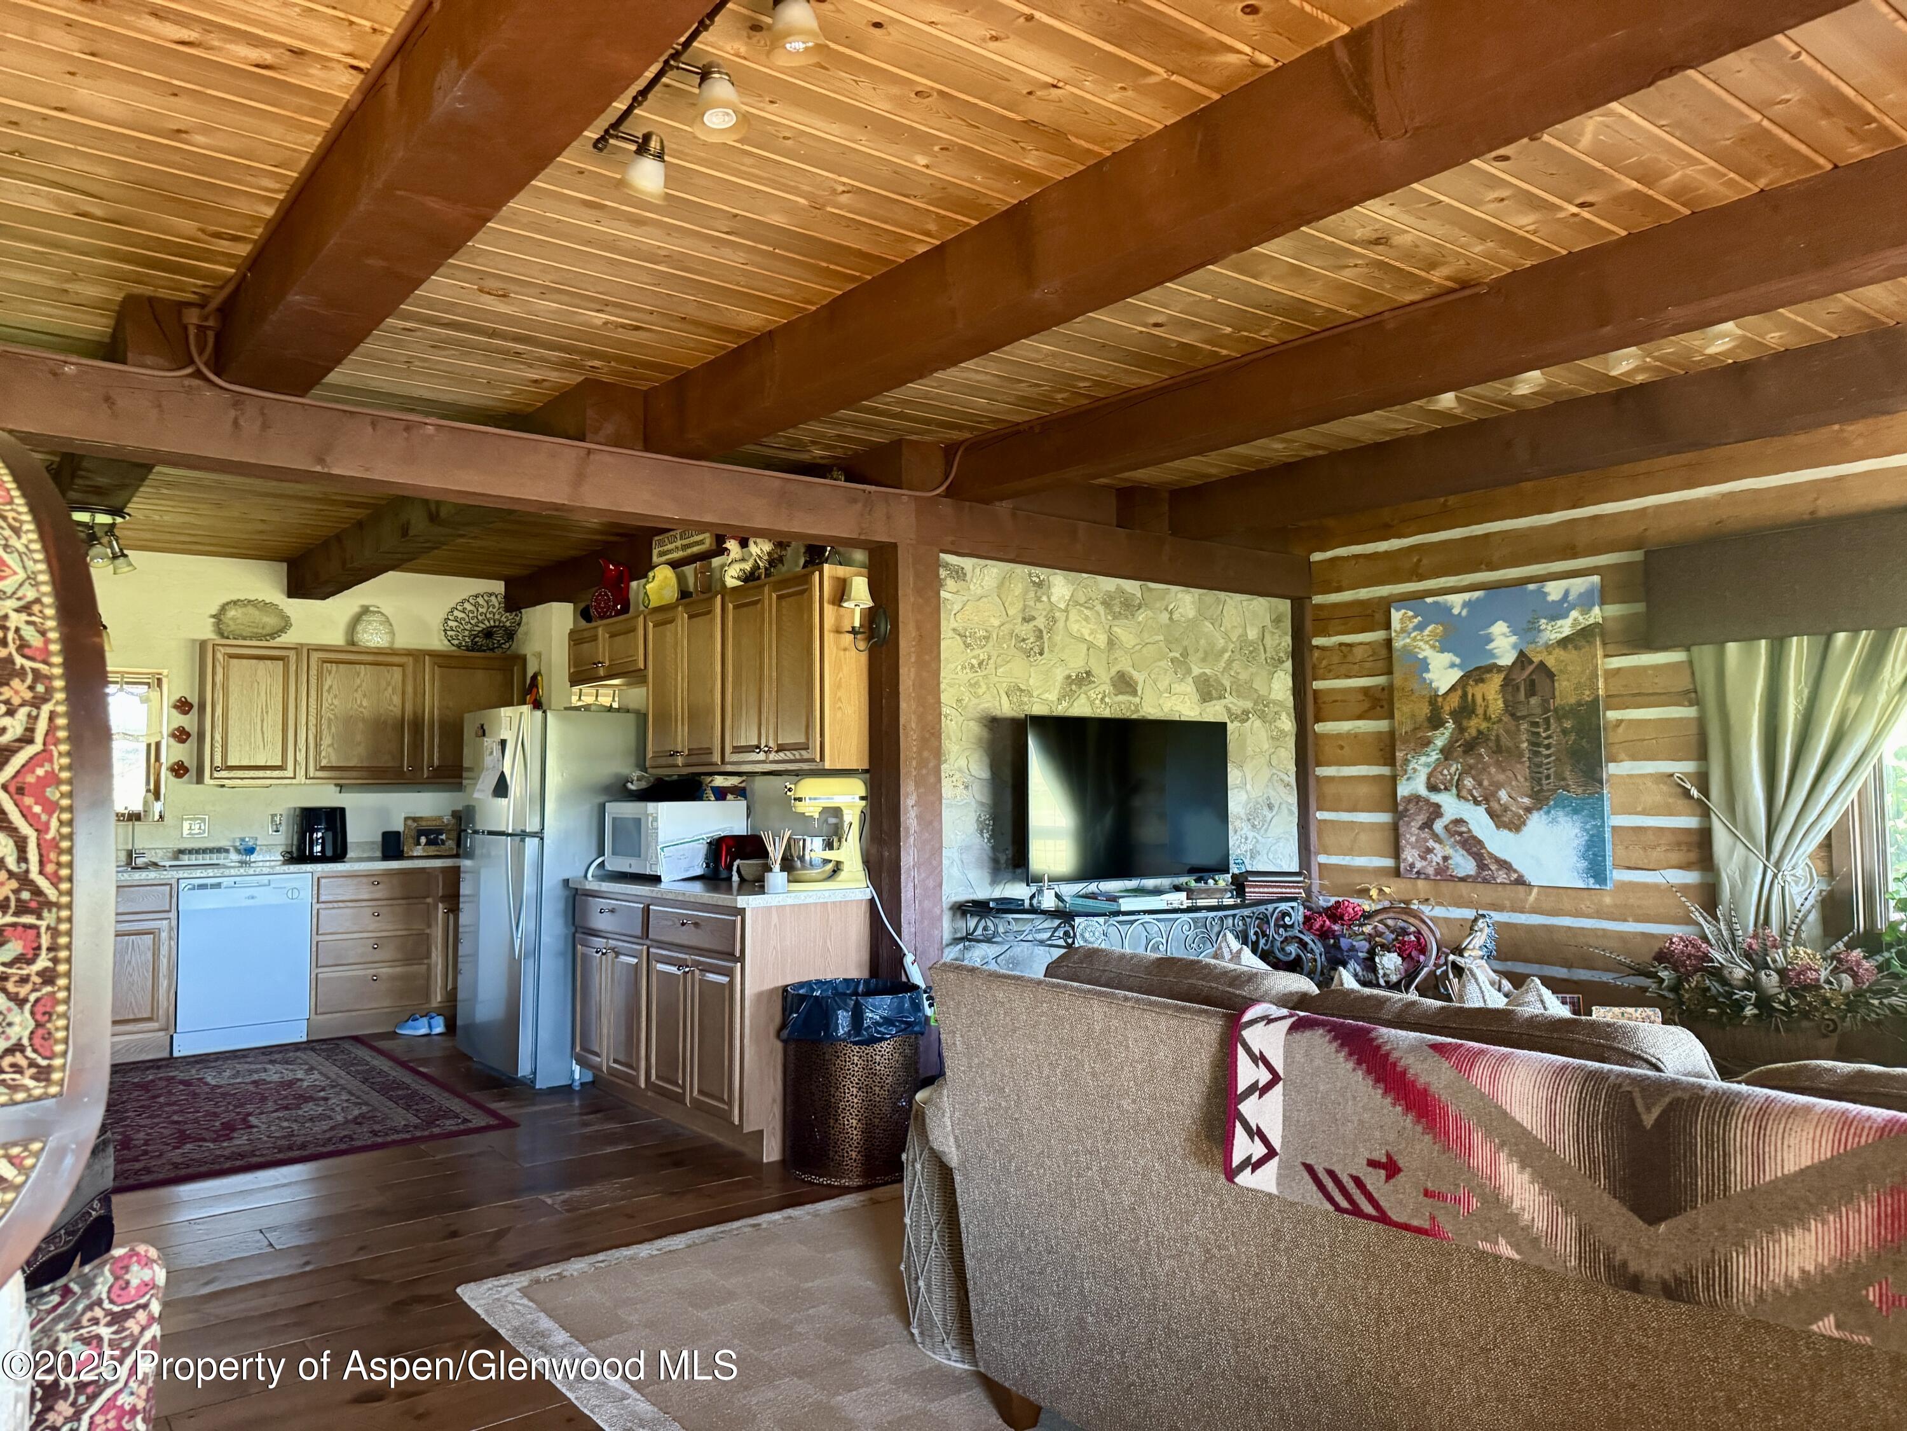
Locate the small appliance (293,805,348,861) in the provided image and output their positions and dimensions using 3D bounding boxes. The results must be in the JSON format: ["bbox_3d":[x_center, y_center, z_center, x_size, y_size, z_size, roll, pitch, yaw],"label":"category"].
[{"bbox_3d":[-3.490,0.659,7.300,0.250,0.305,0.280,2,-4,-39],"label":"small appliance"}]

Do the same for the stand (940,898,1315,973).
[{"bbox_3d":[0.747,1.146,5.085,1.330,0.830,0.550,1,-4,-33],"label":"stand"}]

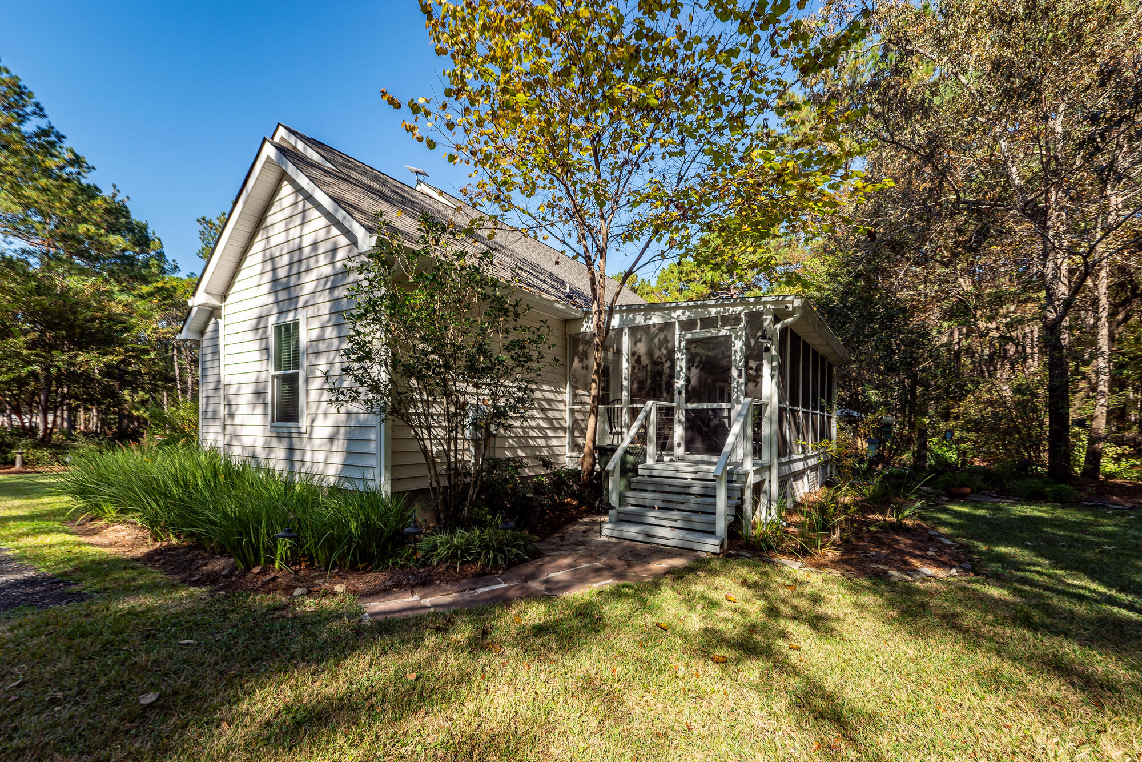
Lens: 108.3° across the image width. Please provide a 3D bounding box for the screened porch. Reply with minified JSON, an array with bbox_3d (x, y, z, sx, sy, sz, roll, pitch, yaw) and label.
[{"bbox_3d":[3.270,0.670,9.220,4.200,3.600,9.800,-4,-7,37],"label":"screened porch"}]

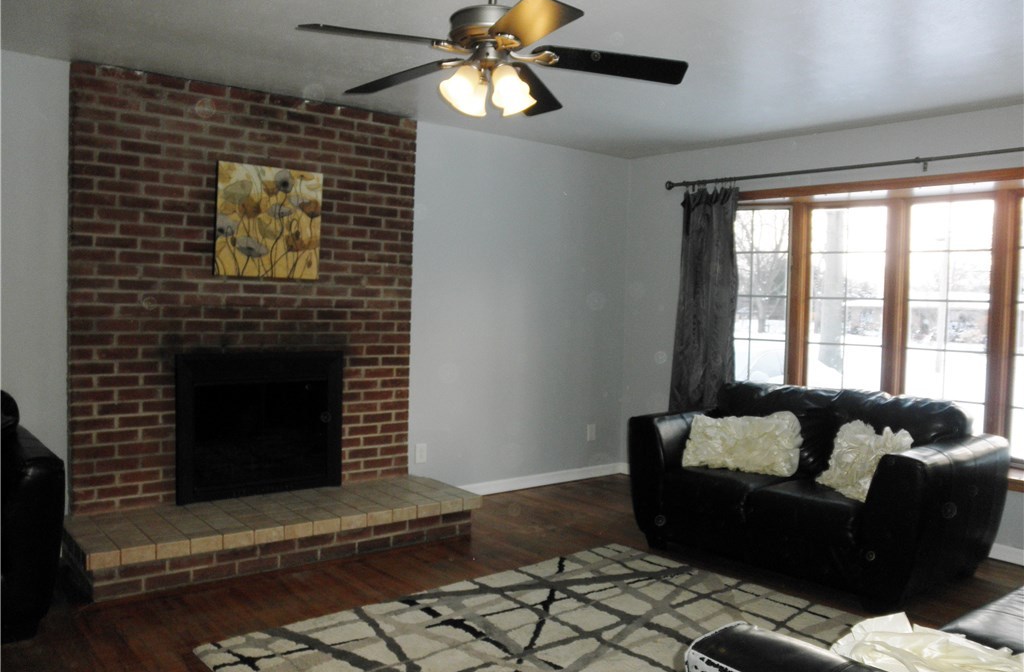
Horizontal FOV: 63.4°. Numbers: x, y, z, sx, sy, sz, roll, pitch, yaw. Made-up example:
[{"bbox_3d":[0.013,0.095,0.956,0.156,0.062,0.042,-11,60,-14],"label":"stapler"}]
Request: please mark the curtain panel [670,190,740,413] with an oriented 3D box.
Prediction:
[{"bbox_3d":[1.327,0.041,5.792,0.110,2.120,0.550,-1,3,-42],"label":"curtain panel"}]

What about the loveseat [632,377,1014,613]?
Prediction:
[{"bbox_3d":[1.581,0.750,4.449,1.010,0.880,1.570,-1,4,-43],"label":"loveseat"}]

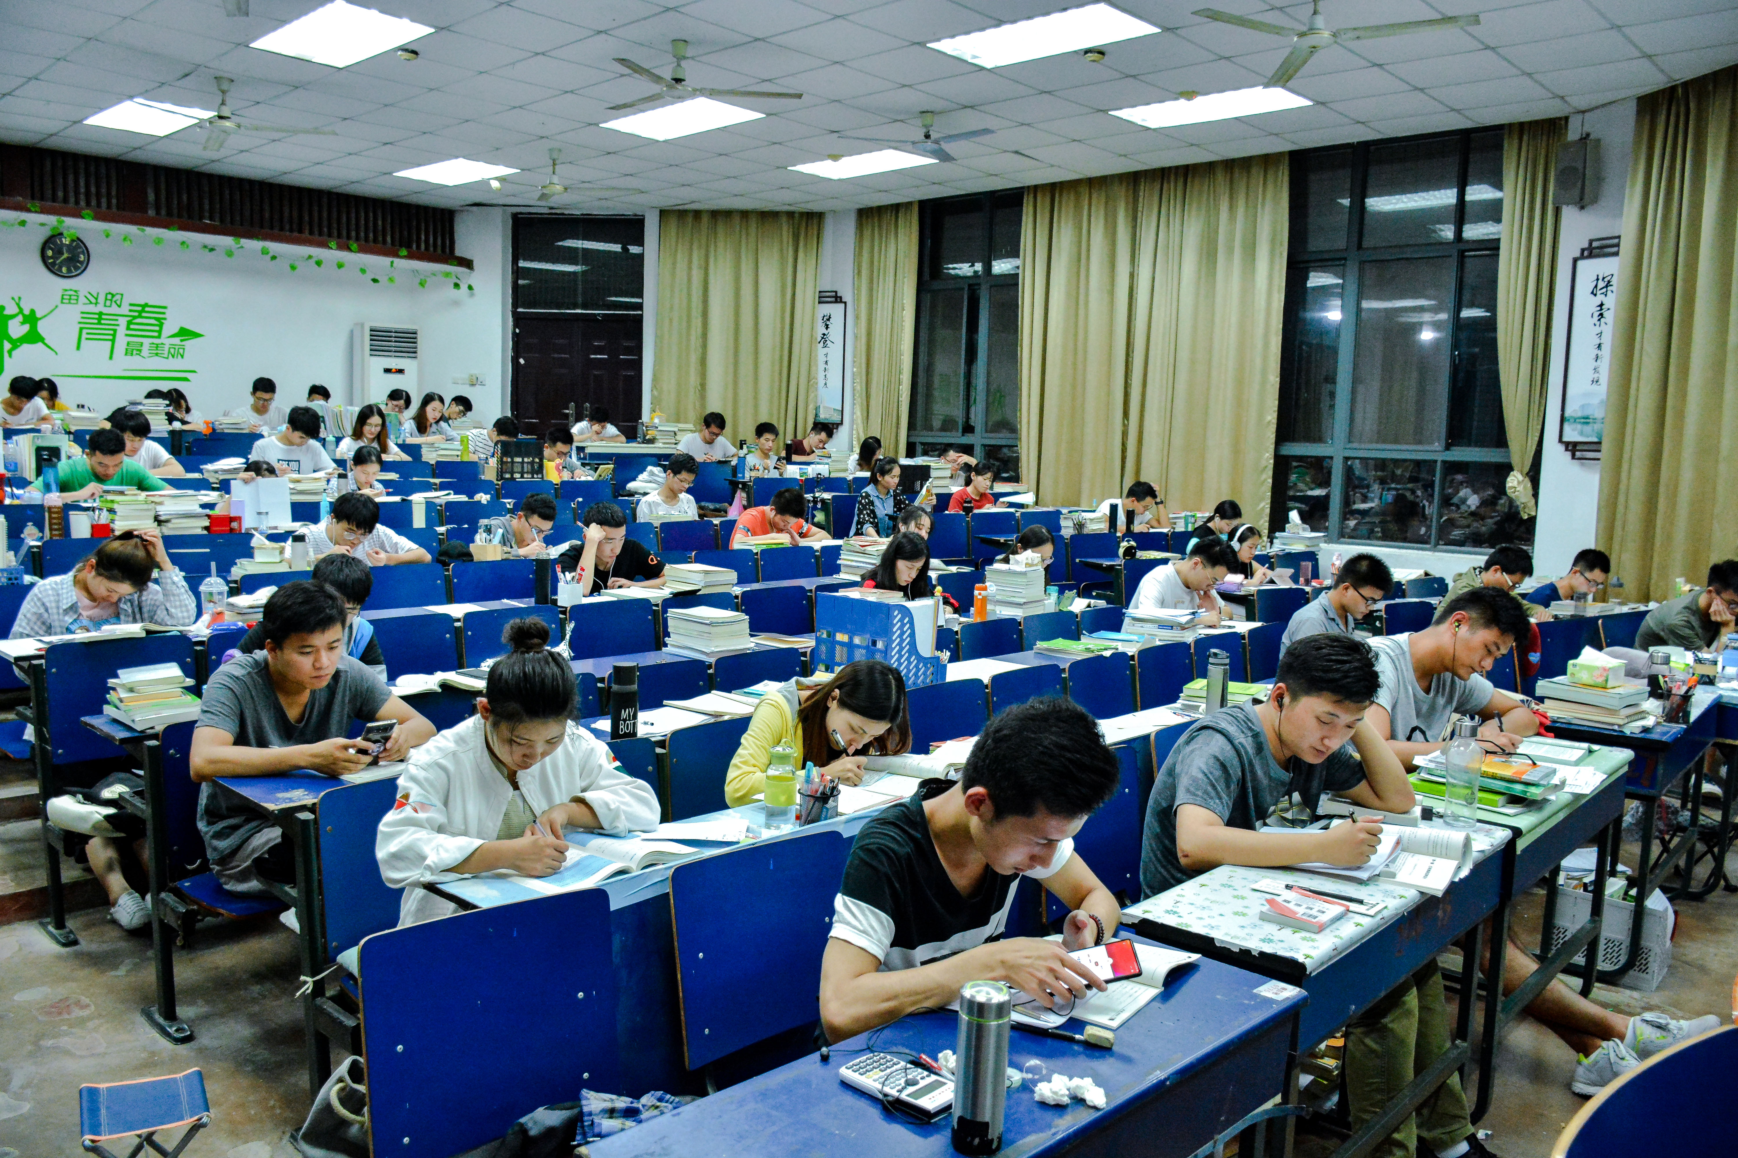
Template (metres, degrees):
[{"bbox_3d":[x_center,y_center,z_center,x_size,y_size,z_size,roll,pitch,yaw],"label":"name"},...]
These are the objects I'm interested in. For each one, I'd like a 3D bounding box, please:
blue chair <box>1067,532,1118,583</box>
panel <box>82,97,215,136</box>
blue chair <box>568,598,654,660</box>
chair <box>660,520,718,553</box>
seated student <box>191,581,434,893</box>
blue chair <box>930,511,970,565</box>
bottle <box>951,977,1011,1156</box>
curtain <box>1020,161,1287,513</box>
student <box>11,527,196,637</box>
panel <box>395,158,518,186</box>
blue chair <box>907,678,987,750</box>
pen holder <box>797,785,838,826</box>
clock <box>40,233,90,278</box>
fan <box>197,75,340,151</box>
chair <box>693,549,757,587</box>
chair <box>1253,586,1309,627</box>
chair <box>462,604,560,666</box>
[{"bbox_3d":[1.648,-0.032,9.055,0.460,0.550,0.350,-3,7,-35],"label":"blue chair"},{"bbox_3d":[-5.069,-3.281,9.229,1.190,0.060,0.590,7,8,43],"label":"panel"},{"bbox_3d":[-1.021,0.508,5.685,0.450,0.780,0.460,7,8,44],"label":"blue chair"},{"bbox_3d":[-0.926,0.080,7.463,0.450,0.790,0.430,7,8,43],"label":"chair"},{"bbox_3d":[-1.420,0.624,3.436,0.680,1.235,0.620,7,8,43],"label":"seated student"},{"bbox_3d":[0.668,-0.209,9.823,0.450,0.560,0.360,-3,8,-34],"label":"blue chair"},{"bbox_3d":[0.140,0.616,1.645,0.066,0.203,0.066,1,6,0],"label":"bottle"},{"bbox_3d":[2.113,-1.681,10.284,2.298,3.000,0.200,6,8,40],"label":"curtain"},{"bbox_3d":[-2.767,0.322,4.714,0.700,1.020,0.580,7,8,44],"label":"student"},{"bbox_3d":[-3.489,-3.453,11.007,1.200,0.080,0.600,7,8,43],"label":"panel"},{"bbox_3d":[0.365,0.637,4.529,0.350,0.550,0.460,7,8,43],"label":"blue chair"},{"bbox_3d":[-0.105,0.495,2.760,0.088,0.092,0.088,1,6,0],"label":"pen holder"},{"bbox_3d":[-6.520,-2.626,10.582,0.050,0.370,0.365,7,9,43],"label":"clock"},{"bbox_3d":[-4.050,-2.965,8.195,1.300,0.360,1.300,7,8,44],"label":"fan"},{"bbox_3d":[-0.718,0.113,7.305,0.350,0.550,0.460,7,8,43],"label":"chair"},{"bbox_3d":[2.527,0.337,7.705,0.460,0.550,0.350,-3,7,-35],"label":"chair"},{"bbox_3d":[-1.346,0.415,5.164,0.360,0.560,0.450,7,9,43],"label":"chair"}]

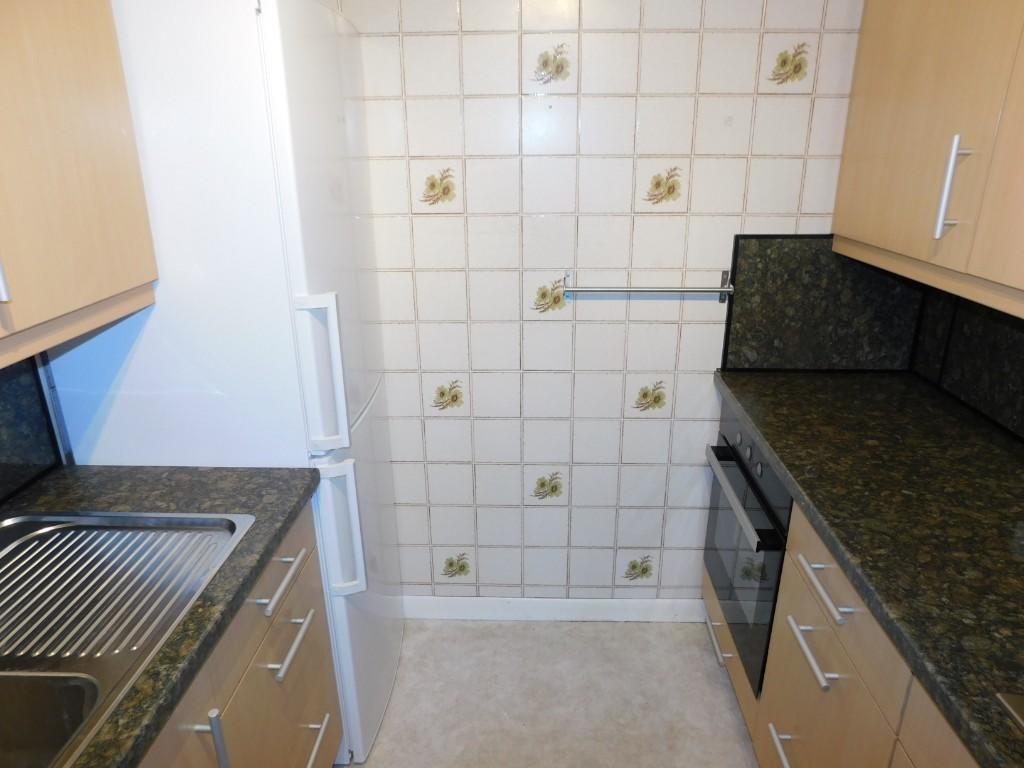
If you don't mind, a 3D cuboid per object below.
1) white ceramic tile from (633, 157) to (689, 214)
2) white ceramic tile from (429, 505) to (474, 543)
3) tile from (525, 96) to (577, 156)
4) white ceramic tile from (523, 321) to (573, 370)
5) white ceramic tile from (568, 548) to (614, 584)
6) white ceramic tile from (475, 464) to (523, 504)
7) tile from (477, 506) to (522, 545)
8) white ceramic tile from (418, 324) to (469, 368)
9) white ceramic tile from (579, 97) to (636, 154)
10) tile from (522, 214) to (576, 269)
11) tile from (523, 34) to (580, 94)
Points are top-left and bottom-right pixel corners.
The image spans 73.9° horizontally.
[{"bbox_3d":[0.410,-0.540,1.854,0.150,0.150,0.010,0,20,1],"label":"white ceramic tile"},{"bbox_3d":[-0.192,0.464,2.224,0.150,0.150,0.010,0,19,2],"label":"white ceramic tile"},{"bbox_3d":[0.102,-0.682,1.810,0.150,0.150,0.010,0,19,2],"label":"tile"},{"bbox_3d":[0.108,-0.109,2.027,0.150,0.150,0.009,0,20,2],"label":"white ceramic tile"},{"bbox_3d":[0.266,0.609,2.274,0.151,0.150,0.009,0,19,1],"label":"white ceramic tile"},{"bbox_3d":[-0.042,0.324,2.175,0.150,0.150,0.010,0,20,1],"label":"white ceramic tile"},{"bbox_3d":[-0.040,0.464,2.220,0.150,0.150,0.010,0,19,2],"label":"tile"},{"bbox_3d":[-0.201,-0.113,2.033,0.151,0.150,0.009,0,19,1],"label":"white ceramic tile"},{"bbox_3d":[0.256,-0.686,1.814,0.150,0.150,0.009,0,20,2],"label":"white ceramic tile"},{"bbox_3d":[0.104,-0.401,1.927,0.151,0.150,0.009,0,19,1],"label":"tile"},{"bbox_3d":[0.100,-0.826,1.760,0.150,0.150,0.010,0,19,2],"label":"tile"}]

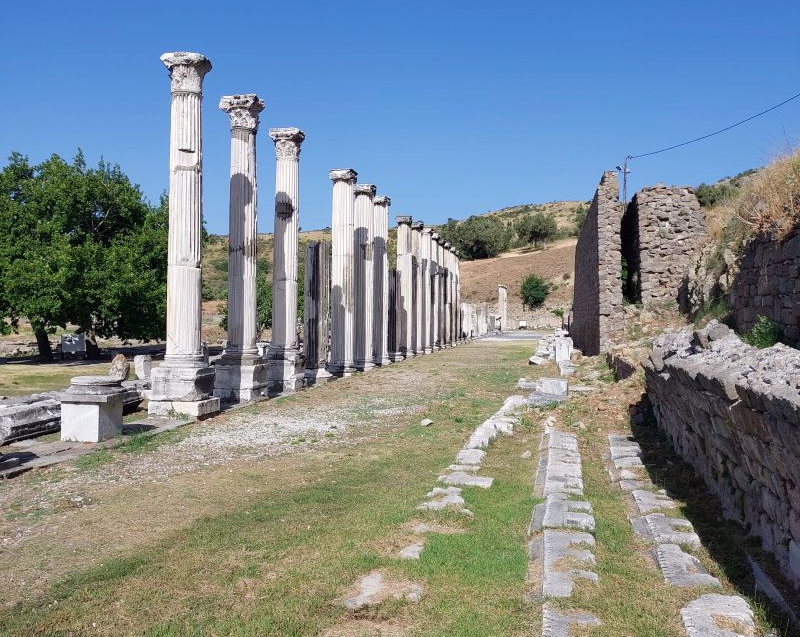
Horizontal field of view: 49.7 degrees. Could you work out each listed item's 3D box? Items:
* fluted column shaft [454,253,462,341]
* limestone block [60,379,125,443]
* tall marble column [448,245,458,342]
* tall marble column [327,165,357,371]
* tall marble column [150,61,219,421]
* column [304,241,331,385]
[{"bbox_3d":[3.395,-1.338,54.198,0.710,5.750,0.710,1,0,10],"label":"fluted column shaft"},{"bbox_3d":[-4.055,1.195,11.396,0.612,0.770,0.652,0,0,10],"label":"limestone block"},{"bbox_3d":[3.018,-1.297,48.684,0.642,5.641,0.642,0,0,10],"label":"tall marble column"},{"bbox_3d":[-1.619,-1.350,24.657,0.710,5.800,0.710,1,0,10],"label":"tall marble column"},{"bbox_3d":[-3.442,-1.353,13.915,0.850,5.760,0.850,1,0,10],"label":"tall marble column"},{"bbox_3d":[-2.088,-0.171,21.973,0.660,3.600,0.660,1,0,10],"label":"column"}]

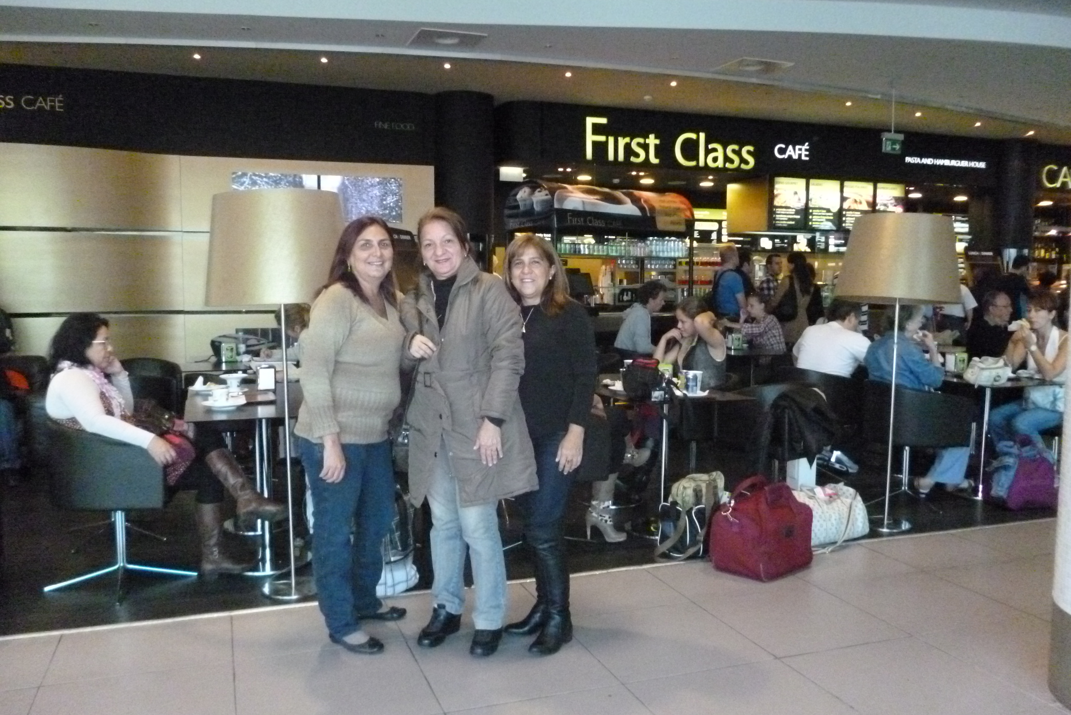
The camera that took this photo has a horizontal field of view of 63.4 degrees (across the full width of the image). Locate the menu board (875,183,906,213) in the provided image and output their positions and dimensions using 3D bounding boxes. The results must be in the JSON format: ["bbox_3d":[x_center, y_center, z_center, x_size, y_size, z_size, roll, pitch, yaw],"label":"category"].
[{"bbox_3d":[4.597,-1.936,11.200,0.480,0.660,0.070,-1,5,-20],"label":"menu board"}]

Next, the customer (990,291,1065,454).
[{"bbox_3d":[3.316,0.223,5.738,0.770,1.290,0.500,-1,5,-20],"label":"customer"}]

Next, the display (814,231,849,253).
[{"bbox_3d":[4.451,-1.777,13.000,0.630,0.420,0.080,-1,5,-20],"label":"display"}]

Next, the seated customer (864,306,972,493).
[{"bbox_3d":[2.527,0.258,5.646,0.800,1.260,0.520,-1,5,-20],"label":"seated customer"}]

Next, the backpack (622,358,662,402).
[{"bbox_3d":[0.542,0.109,4.420,0.200,0.220,0.150,1,5,7],"label":"backpack"}]

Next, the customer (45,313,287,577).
[{"bbox_3d":[-1.657,0.386,3.952,1.030,1.220,0.540,-1,5,-14],"label":"customer"}]

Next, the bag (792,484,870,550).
[{"bbox_3d":[1.464,0.799,4.567,0.460,0.300,0.270,-1,5,-20],"label":"bag"}]

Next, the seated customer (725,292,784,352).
[{"bbox_3d":[2.003,0.054,7.878,0.670,1.270,0.460,-1,5,-20],"label":"seated customer"}]

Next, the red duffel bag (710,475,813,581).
[{"bbox_3d":[1.077,0.797,4.102,0.420,0.380,0.270,-5,7,-45],"label":"red duffel bag"}]

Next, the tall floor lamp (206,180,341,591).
[{"bbox_3d":[-1.053,0.154,3.687,0.660,1.710,0.660,0,5,0],"label":"tall floor lamp"}]

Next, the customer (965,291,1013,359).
[{"bbox_3d":[3.140,0.193,6.065,0.520,1.270,0.800,4,6,35],"label":"customer"}]

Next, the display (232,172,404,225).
[{"bbox_3d":[-2.250,-1.672,9.075,1.744,0.493,0.100,-1,5,-20],"label":"display"}]

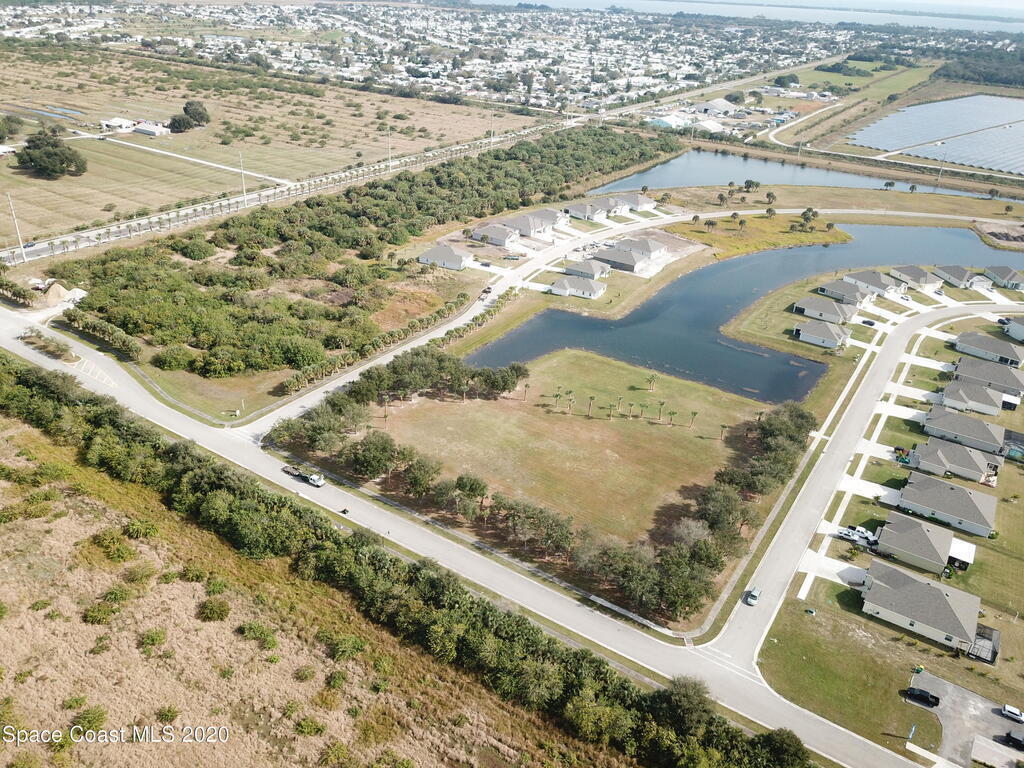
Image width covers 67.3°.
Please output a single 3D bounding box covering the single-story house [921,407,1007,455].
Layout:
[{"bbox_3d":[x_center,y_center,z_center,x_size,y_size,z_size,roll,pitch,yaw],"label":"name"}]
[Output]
[{"bbox_3d":[125.650,11.690,213.130,18.950,6.110,12.530,19,32,28],"label":"single-story house"}]

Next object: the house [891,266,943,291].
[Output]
[{"bbox_3d":[182.542,-48.768,346.330,12.905,5.281,18.681,-4,28,-13],"label":"house"}]

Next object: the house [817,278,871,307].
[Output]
[{"bbox_3d":[141.766,-39.340,324.453,13.975,5.495,18.287,-21,35,-37],"label":"house"}]

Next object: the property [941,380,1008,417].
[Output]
[{"bbox_3d":[146.214,3.133,243.271,14.849,5.555,14.273,18,31,27],"label":"property"}]

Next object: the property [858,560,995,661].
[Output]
[{"bbox_3d":[81.780,42.350,149.940,22.930,6.830,14.270,19,32,28],"label":"property"}]

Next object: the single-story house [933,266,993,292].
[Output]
[{"bbox_3d":[204.383,-49.014,348.655,13.142,5.328,21.258,-4,28,-12],"label":"single-story house"}]

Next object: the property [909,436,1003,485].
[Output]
[{"bbox_3d":[115.450,18.730,198.790,20.180,6.110,13.150,18,31,27],"label":"property"}]

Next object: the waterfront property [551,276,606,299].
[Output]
[{"bbox_3d":[26.770,-38.530,299.180,16.810,5.910,14.670,17,31,25],"label":"waterfront property"}]

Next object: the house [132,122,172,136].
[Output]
[{"bbox_3d":[-250.540,-177.480,537.150,22.220,5.100,13.450,17,31,24],"label":"house"}]

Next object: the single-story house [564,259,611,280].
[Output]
[{"bbox_3d":[33.340,-51.110,337.650,14.861,5.441,13.706,20,32,29],"label":"single-story house"}]

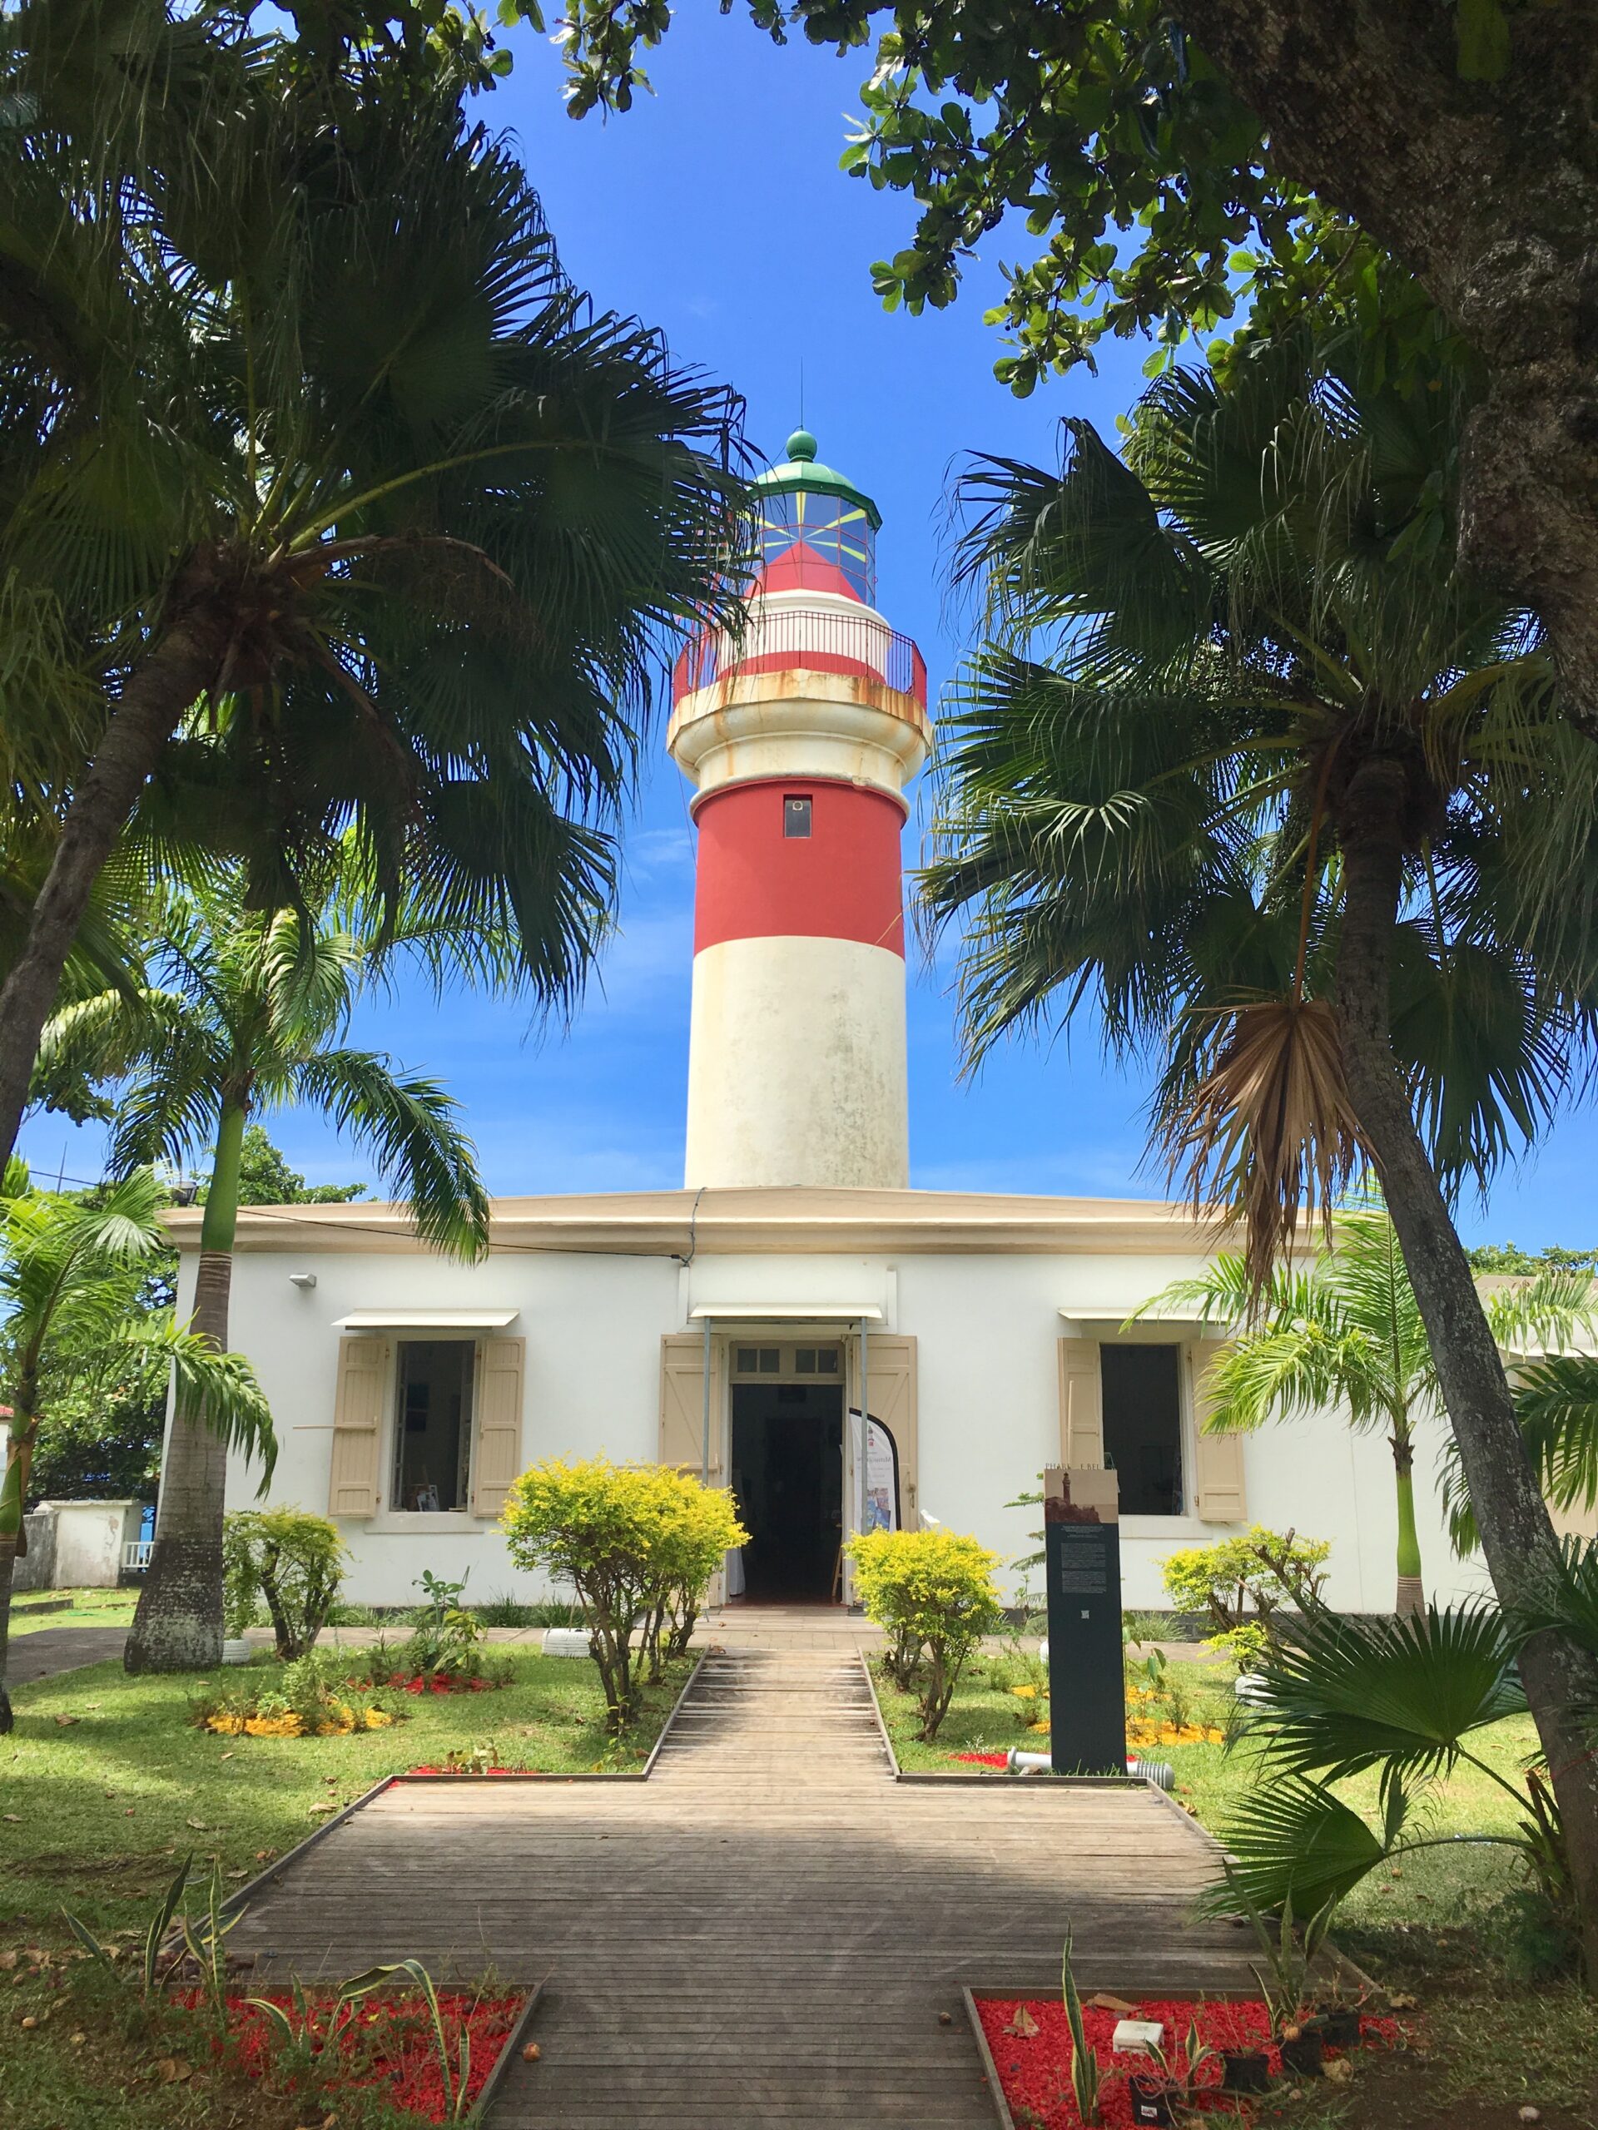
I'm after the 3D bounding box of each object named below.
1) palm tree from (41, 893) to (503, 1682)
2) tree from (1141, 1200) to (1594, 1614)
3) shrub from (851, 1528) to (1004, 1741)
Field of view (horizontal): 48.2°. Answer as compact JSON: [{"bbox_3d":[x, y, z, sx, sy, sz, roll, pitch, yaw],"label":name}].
[{"bbox_3d":[-4.265,1.389,13.862,3.700,6.280,3.400,0,-12,0],"label":"palm tree"},{"bbox_3d":[4.465,2.770,13.833,3.580,3.700,3.400,0,-12,0],"label":"tree"},{"bbox_3d":[0.752,3.333,10.497,0.910,1.160,0.950,0,-12,0],"label":"shrub"}]

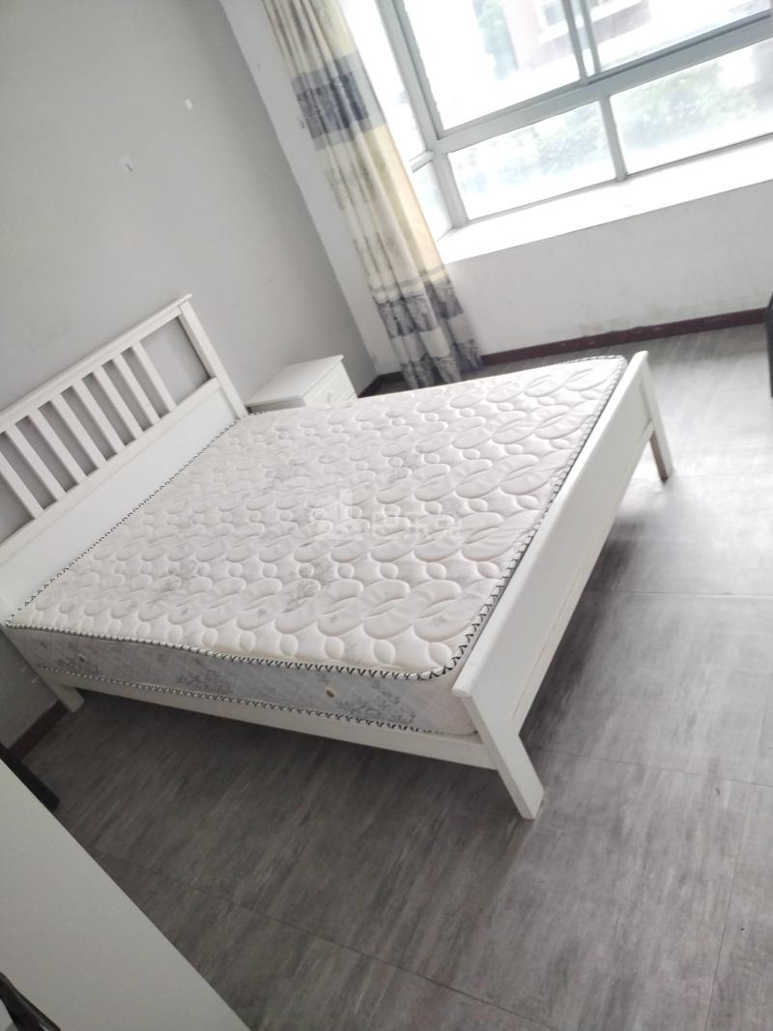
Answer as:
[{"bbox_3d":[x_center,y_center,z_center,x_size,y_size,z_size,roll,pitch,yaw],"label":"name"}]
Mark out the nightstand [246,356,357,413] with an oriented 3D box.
[{"bbox_3d":[-0.391,-0.488,4.095,0.420,0.505,0.420,-2,36,36],"label":"nightstand"}]

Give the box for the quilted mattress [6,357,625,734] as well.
[{"bbox_3d":[-0.239,0.018,2.791,1.901,0.219,1.494,-2,36,36],"label":"quilted mattress"}]

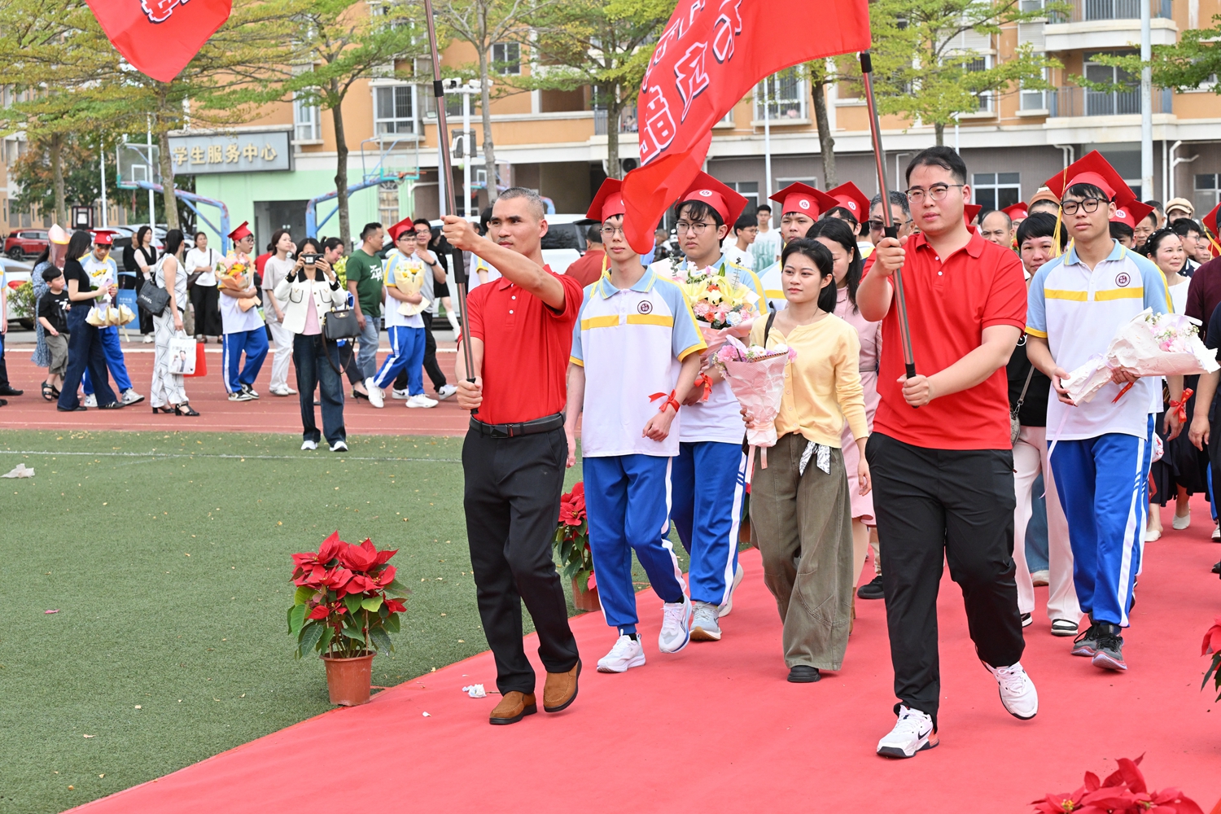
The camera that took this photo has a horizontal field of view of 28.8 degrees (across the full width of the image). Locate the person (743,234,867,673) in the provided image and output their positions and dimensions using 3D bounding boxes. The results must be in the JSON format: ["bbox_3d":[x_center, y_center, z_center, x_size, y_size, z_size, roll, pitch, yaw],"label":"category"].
[{"bbox_3d":[0.688,0.184,8.335,0.460,1.570,0.360,1,5,25],"label":"person"}]

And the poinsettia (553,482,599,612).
[{"bbox_3d":[-0.066,0.580,9.952,0.400,0.555,0.400,1,5,24],"label":"poinsettia"}]

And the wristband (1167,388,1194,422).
[{"bbox_3d":[2.317,-0.008,9.650,0.105,0.135,0.075,0,5,18],"label":"wristband"}]

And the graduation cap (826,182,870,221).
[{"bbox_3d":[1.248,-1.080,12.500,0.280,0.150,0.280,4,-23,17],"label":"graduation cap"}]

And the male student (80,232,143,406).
[{"bbox_3d":[-5.119,-0.911,24.242,0.580,1.730,0.550,2,5,42],"label":"male student"}]

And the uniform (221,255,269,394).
[{"bbox_3d":[-3.627,-0.823,23.538,0.420,1.370,0.500,2,6,42],"label":"uniform"}]

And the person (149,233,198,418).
[{"bbox_3d":[-4.080,-0.800,22.043,0.550,1.692,0.500,0,4,12],"label":"person"}]

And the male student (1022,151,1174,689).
[{"bbox_3d":[1.743,0.003,8.395,0.530,1.830,0.460,0,5,14],"label":"male student"}]

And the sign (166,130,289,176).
[{"bbox_3d":[-14.447,-9.623,90.000,5.800,1.520,0.300,1,5,26],"label":"sign"}]

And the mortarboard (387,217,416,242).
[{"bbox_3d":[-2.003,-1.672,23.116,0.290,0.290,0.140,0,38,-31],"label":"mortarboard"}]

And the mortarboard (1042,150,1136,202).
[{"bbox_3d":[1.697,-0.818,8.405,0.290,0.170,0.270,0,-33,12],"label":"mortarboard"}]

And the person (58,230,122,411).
[{"bbox_3d":[-4.769,-0.783,21.691,0.600,1.630,0.460,-2,4,-10],"label":"person"}]

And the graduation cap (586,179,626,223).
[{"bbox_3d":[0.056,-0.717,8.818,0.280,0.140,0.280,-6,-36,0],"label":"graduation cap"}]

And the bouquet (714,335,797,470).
[{"bbox_3d":[0.497,-0.020,8.169,0.290,0.450,0.240,0,12,24],"label":"bouquet"}]

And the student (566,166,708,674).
[{"bbox_3d":[0.083,0.045,8.741,0.540,1.762,0.520,0,4,16],"label":"student"}]

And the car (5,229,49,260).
[{"bbox_3d":[-32.853,-9.506,138.700,4.500,1.680,1.860,-1,4,6],"label":"car"}]

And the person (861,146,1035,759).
[{"bbox_3d":[1.008,0.103,7.141,0.580,1.765,0.750,0,4,20],"label":"person"}]

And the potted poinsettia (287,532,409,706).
[{"bbox_3d":[-0.897,0.724,8.080,0.400,0.560,0.390,-1,4,0],"label":"potted poinsettia"}]

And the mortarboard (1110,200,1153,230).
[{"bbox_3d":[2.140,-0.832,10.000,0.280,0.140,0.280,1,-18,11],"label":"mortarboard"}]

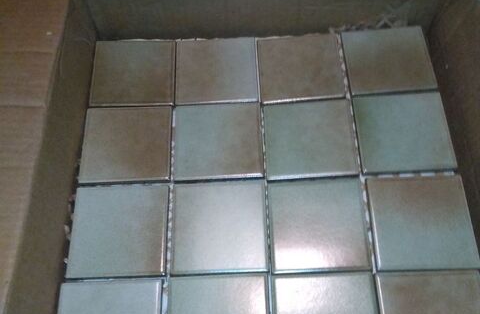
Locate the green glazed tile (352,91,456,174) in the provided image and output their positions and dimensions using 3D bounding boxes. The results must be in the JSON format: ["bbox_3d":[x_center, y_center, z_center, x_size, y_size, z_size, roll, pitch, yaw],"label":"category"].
[{"bbox_3d":[0.141,-0.021,0.452,0.077,0.007,0.077,-3,61,2],"label":"green glazed tile"}]

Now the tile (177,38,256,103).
[{"bbox_3d":[-0.021,-0.079,0.485,0.075,0.007,0.075,-3,62,1],"label":"tile"}]

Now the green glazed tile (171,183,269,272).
[{"bbox_3d":[-0.016,0.056,0.412,0.075,0.007,0.075,-2,62,2],"label":"green glazed tile"}]

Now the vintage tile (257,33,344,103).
[{"bbox_3d":[0.057,-0.082,0.490,0.077,0.007,0.077,-4,61,1],"label":"vintage tile"}]

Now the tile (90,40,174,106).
[{"bbox_3d":[-0.101,-0.079,0.497,0.077,0.007,0.077,-2,61,2],"label":"tile"}]

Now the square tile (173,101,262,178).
[{"bbox_3d":[-0.019,-0.013,0.457,0.077,0.007,0.077,-3,61,2],"label":"square tile"}]

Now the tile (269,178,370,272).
[{"bbox_3d":[0.063,0.055,0.415,0.077,0.007,0.077,-3,61,2],"label":"tile"}]

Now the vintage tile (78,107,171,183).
[{"bbox_3d":[-0.097,-0.010,0.452,0.075,0.007,0.075,-2,62,2],"label":"vintage tile"}]

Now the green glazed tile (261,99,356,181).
[{"bbox_3d":[0.061,-0.015,0.453,0.077,0.007,0.077,-3,61,2],"label":"green glazed tile"}]

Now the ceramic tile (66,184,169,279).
[{"bbox_3d":[-0.095,0.059,0.414,0.075,0.007,0.075,-2,62,2],"label":"ceramic tile"}]

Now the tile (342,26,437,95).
[{"bbox_3d":[0.139,-0.090,0.489,0.077,0.007,0.077,-3,61,2],"label":"tile"}]

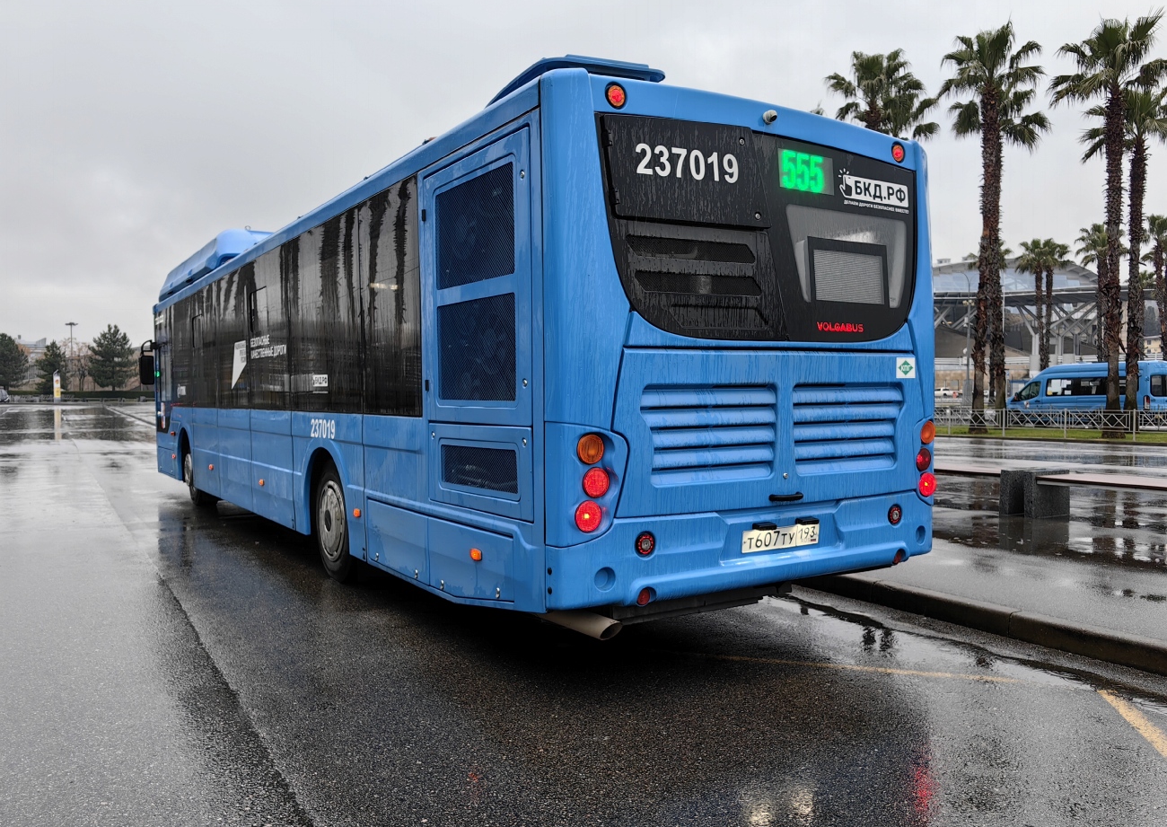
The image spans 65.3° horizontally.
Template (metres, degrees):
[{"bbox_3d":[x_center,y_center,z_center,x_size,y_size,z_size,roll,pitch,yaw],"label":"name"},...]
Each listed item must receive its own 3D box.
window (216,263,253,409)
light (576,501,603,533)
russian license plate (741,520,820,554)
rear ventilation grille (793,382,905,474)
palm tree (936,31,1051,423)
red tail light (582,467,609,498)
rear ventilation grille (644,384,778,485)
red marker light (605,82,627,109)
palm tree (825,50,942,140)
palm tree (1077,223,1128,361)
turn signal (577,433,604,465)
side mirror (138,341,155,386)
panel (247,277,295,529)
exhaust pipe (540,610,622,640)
[{"bbox_3d":[-3.477,-0.728,9.085,0.060,1.360,1.520,-1,1,-33],"label":"window"},{"bbox_3d":[0.013,0.444,3.928,0.134,0.134,0.045,-1,1,-33],"label":"light"},{"bbox_3d":[0.984,0.621,4.535,0.520,0.112,0.015,-1,1,-33],"label":"russian license plate"},{"bbox_3d":[1.387,0.079,4.780,0.831,0.448,0.070,-1,1,-33],"label":"rear ventilation grille"},{"bbox_3d":[13.537,-6.112,30.000,3.650,13.590,3.650,0,1,24],"label":"palm tree"},{"bbox_3d":[0.044,0.298,3.946,0.133,0.134,0.045,-1,1,-33],"label":"red tail light"},{"bbox_3d":[0.597,0.094,4.273,0.827,0.446,0.070,-1,1,-33],"label":"rear ventilation grille"},{"bbox_3d":[0.136,-1.405,4.035,0.113,0.115,0.045,-1,1,-33],"label":"red marker light"},{"bbox_3d":[9.883,-5.850,30.500,3.700,12.500,3.700,0,1,18],"label":"palm tree"},{"bbox_3d":[37.614,-7.048,66.000,3.650,13.600,3.650,0,1,30],"label":"palm tree"},{"bbox_3d":[0.027,0.152,3.931,0.130,0.130,0.060,-1,1,-33],"label":"turn signal"},{"bbox_3d":[-6.535,-0.751,13.630,0.210,0.660,0.220,-1,1,-33],"label":"side mirror"},{"bbox_3d":[-2.677,-0.122,7.872,0.080,2.100,1.530,-1,1,-33],"label":"panel"},{"bbox_3d":[-0.027,0.979,4.346,0.100,0.100,0.640,-1,1,-33],"label":"exhaust pipe"}]

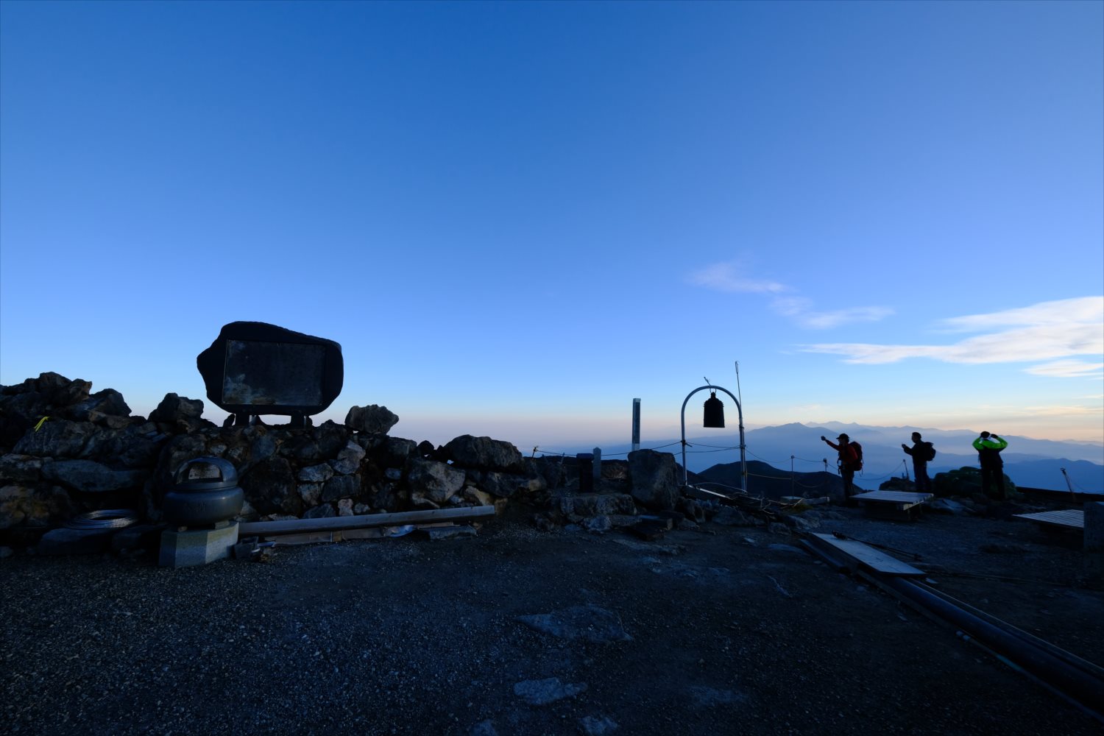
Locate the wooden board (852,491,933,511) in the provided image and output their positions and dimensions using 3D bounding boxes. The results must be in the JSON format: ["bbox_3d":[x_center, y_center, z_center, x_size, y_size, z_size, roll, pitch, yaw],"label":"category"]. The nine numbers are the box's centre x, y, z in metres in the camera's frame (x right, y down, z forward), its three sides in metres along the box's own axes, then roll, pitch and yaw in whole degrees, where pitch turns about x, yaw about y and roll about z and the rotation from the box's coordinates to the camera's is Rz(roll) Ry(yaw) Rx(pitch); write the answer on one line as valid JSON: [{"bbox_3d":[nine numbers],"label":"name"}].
[{"bbox_3d":[7.444,2.862,10.053,1.729,0.120,1.098,5,-8,-40],"label":"wooden board"}]

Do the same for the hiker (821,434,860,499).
[{"bbox_3d":[6.868,2.403,10.950,0.800,1.700,0.550,-2,-7,21],"label":"hiker"}]

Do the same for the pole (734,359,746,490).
[{"bbox_3d":[4.227,1.300,10.263,0.060,2.913,0.060,-2,-6,0],"label":"pole"}]

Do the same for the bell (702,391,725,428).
[{"bbox_3d":[3.551,0.909,10.100,0.455,0.815,0.455,0,-6,0],"label":"bell"}]

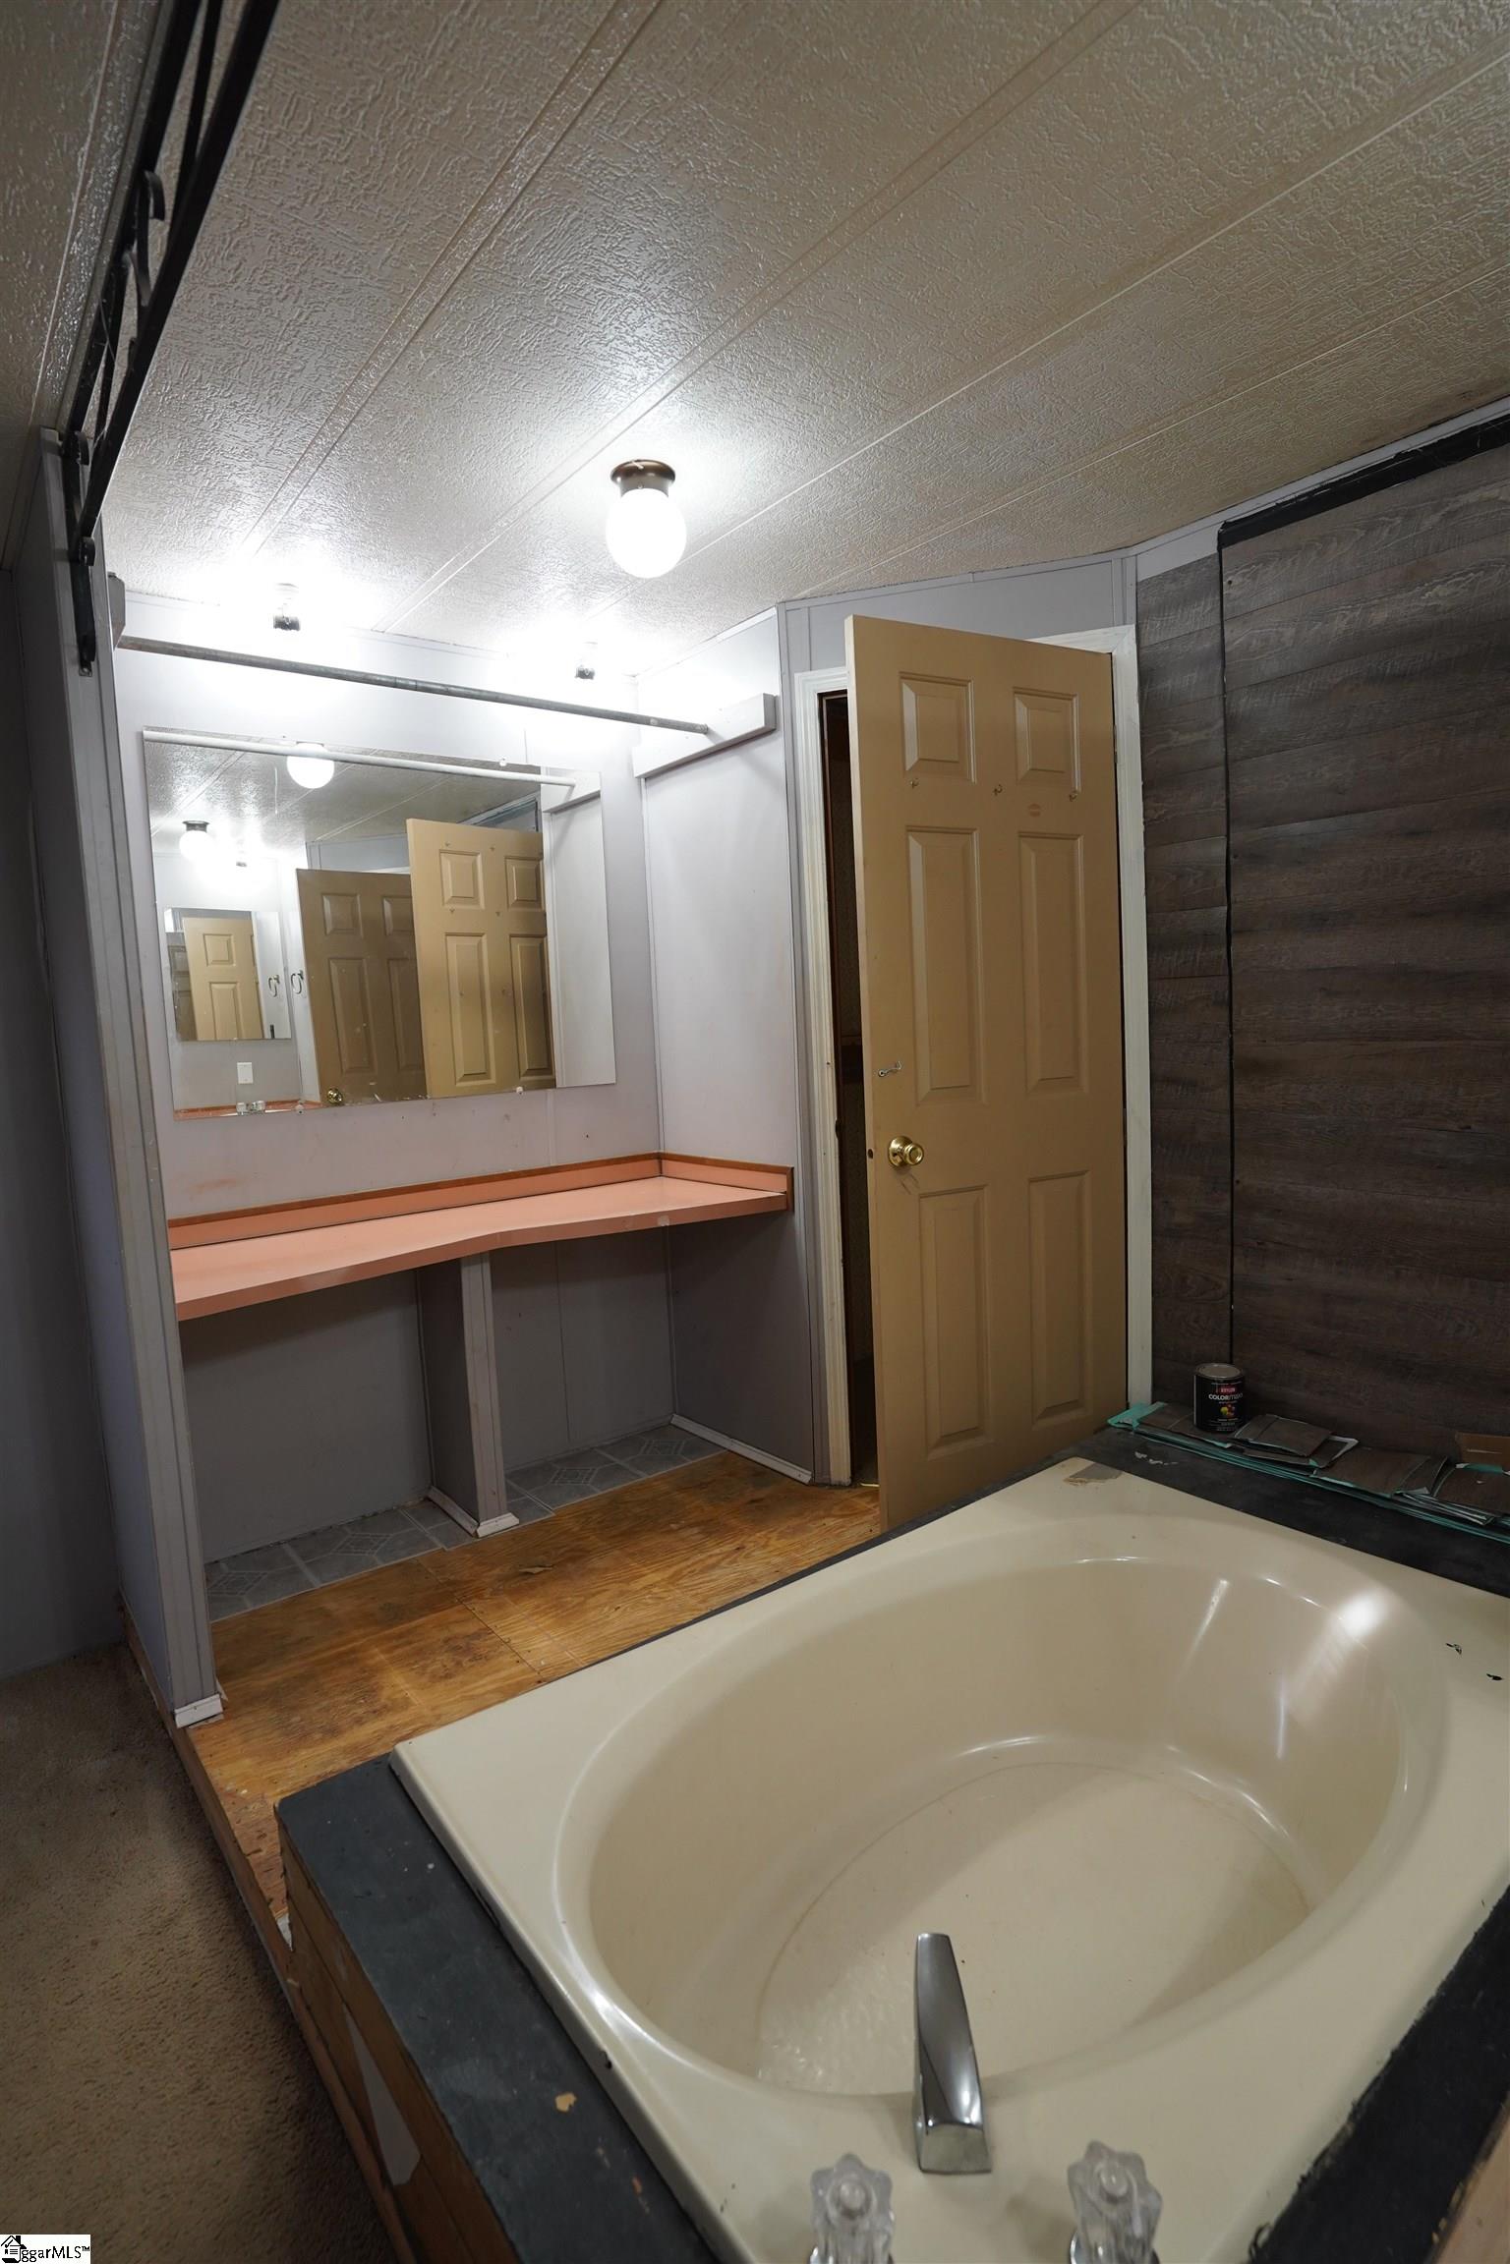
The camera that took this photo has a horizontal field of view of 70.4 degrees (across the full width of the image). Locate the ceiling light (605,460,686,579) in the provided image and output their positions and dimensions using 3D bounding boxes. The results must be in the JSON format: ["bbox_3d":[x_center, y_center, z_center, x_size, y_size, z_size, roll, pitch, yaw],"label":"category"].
[{"bbox_3d":[-0.198,-1.124,1.944,0.150,0.215,0.150,-3,5,0],"label":"ceiling light"}]

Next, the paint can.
[{"bbox_3d":[1.036,0.597,2.386,0.107,0.124,0.107,-3,5,1],"label":"paint can"}]

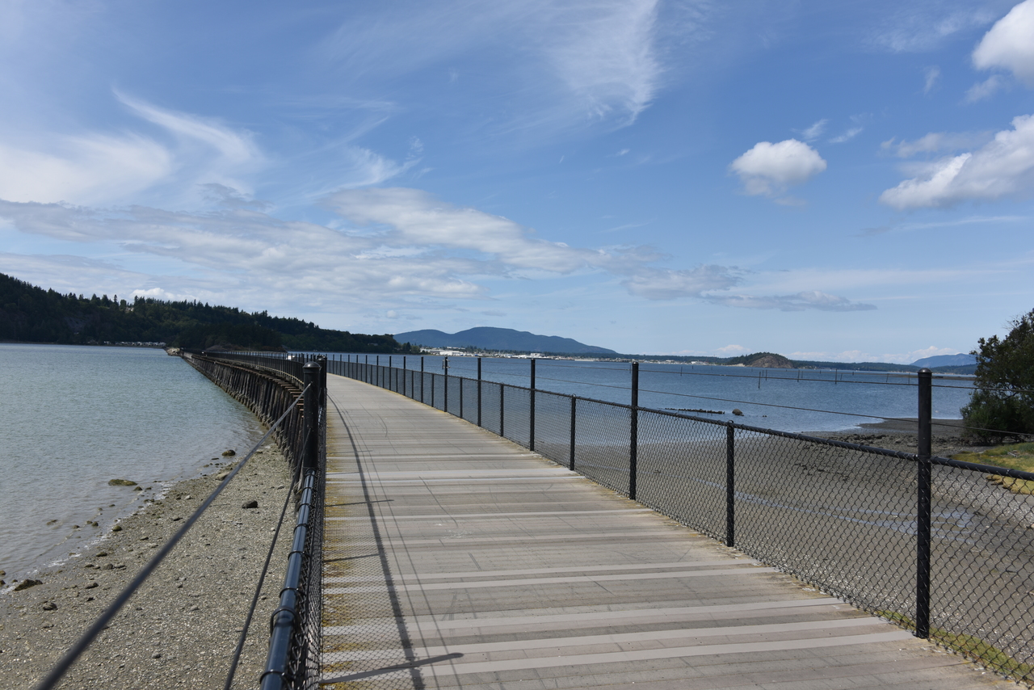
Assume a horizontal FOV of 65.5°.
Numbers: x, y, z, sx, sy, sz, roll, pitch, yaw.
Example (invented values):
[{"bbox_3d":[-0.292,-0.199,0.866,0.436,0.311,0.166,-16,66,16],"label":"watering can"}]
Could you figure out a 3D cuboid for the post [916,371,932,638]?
[{"bbox_3d":[2.499,0.964,4.931,0.075,1.642,0.075,1,-1,-13],"label":"post"}]

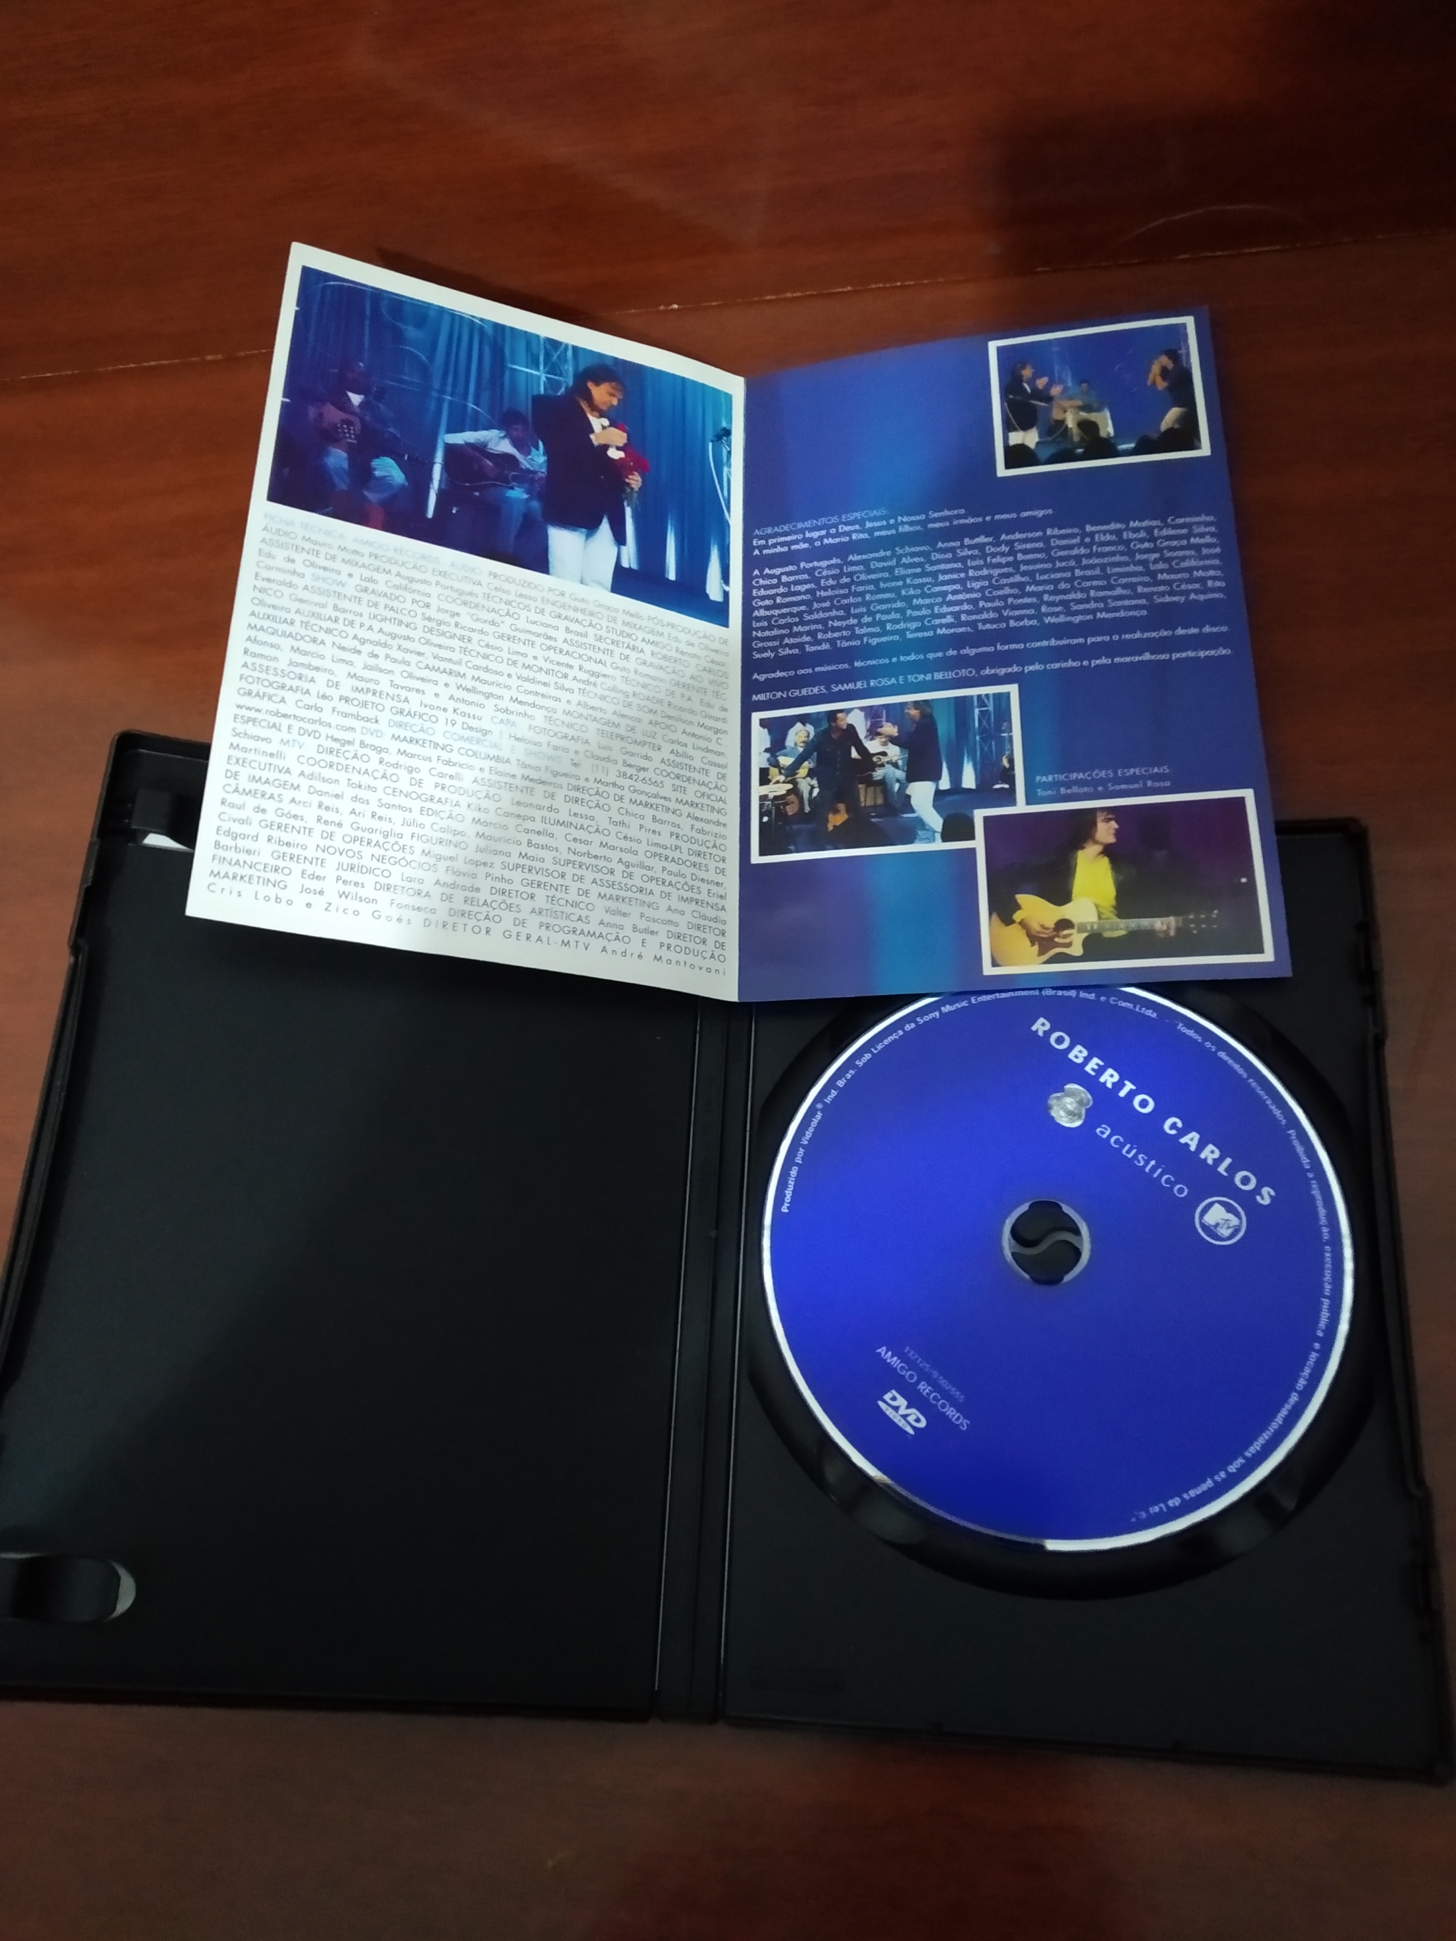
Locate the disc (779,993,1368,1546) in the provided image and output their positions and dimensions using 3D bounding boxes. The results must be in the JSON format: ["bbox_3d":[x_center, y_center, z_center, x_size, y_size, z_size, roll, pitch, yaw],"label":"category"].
[{"bbox_3d":[0.067,0.057,0.305,0.120,0.001,0.120,0,70,9],"label":"disc"}]

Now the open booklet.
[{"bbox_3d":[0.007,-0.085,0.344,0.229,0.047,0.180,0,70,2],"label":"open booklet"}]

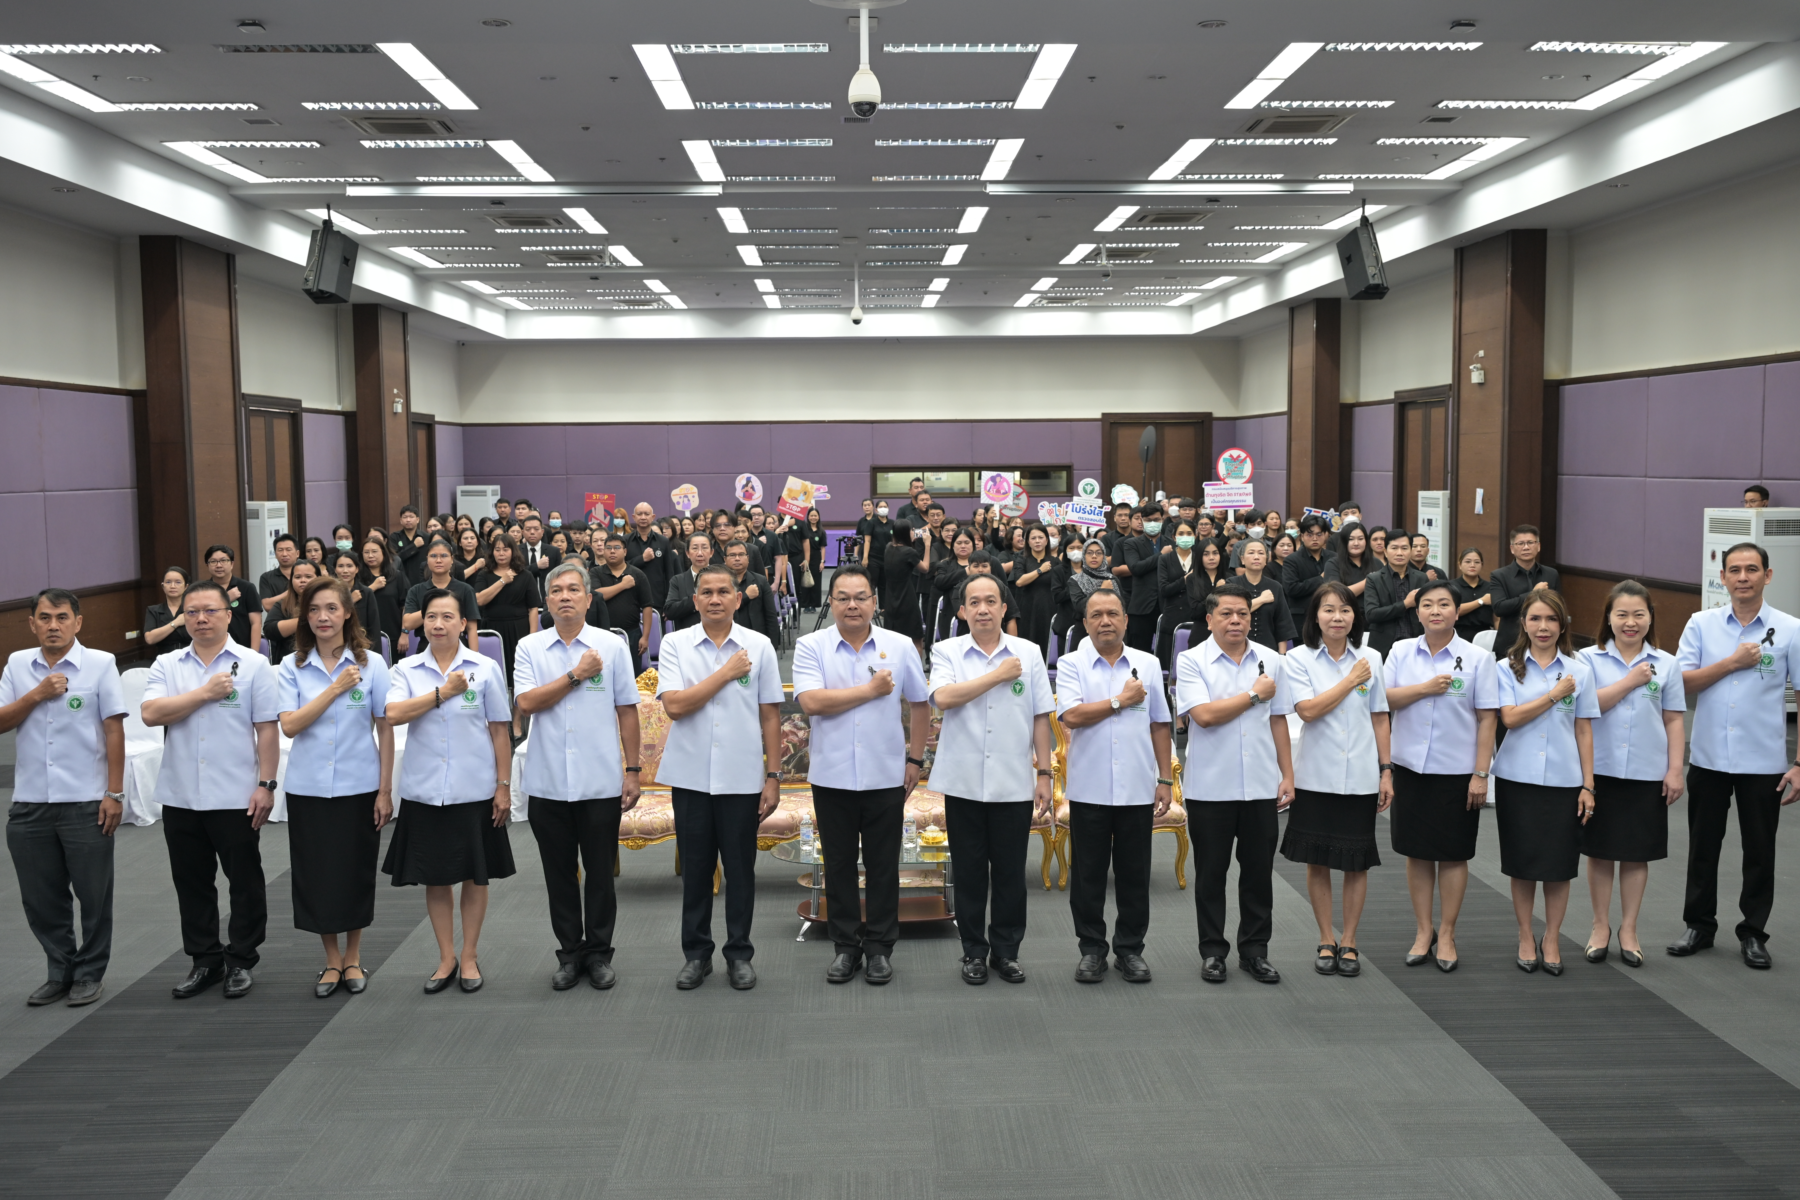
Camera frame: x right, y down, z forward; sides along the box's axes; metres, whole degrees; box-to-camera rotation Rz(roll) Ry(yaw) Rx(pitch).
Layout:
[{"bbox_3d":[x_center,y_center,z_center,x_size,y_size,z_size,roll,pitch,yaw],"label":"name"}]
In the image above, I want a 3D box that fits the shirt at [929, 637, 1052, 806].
[{"bbox_3d":[0.389,0.503,7.007,0.533,0.723,0.310,0,5,3],"label":"shirt"}]

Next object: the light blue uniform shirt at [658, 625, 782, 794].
[{"bbox_3d":[-0.752,0.446,6.901,0.533,0.699,0.310,-1,5,-4],"label":"light blue uniform shirt"}]

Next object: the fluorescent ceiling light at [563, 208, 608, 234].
[{"bbox_3d":[-4.078,-4.957,21.507,0.270,0.090,2.280,-1,5,-2],"label":"fluorescent ceiling light"}]

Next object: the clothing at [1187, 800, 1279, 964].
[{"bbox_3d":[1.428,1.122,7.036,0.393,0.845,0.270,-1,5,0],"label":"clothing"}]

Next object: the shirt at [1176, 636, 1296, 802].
[{"bbox_3d":[1.414,0.500,6.949,0.514,0.691,0.290,-1,5,-10],"label":"shirt"}]

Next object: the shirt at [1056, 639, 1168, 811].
[{"bbox_3d":[0.904,0.521,6.957,0.484,0.686,0.290,0,5,1],"label":"shirt"}]

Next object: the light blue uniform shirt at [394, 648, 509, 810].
[{"bbox_3d":[-1.873,0.520,6.909,0.498,0.663,0.270,-1,5,-10],"label":"light blue uniform shirt"}]

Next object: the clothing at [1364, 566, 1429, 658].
[{"bbox_3d":[3.504,0.105,11.561,0.500,0.680,0.300,1,5,13],"label":"clothing"}]

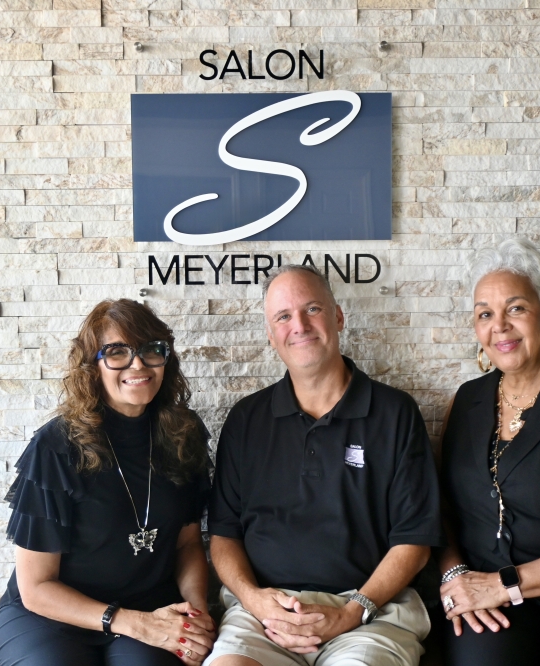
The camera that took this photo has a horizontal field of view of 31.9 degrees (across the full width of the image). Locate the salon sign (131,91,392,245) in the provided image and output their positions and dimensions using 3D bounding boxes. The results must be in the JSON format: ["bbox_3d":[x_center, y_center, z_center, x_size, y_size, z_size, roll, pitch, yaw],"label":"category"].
[{"bbox_3d":[-0.018,-0.392,2.235,0.612,0.360,0.030,-1,5,-1],"label":"salon sign"}]

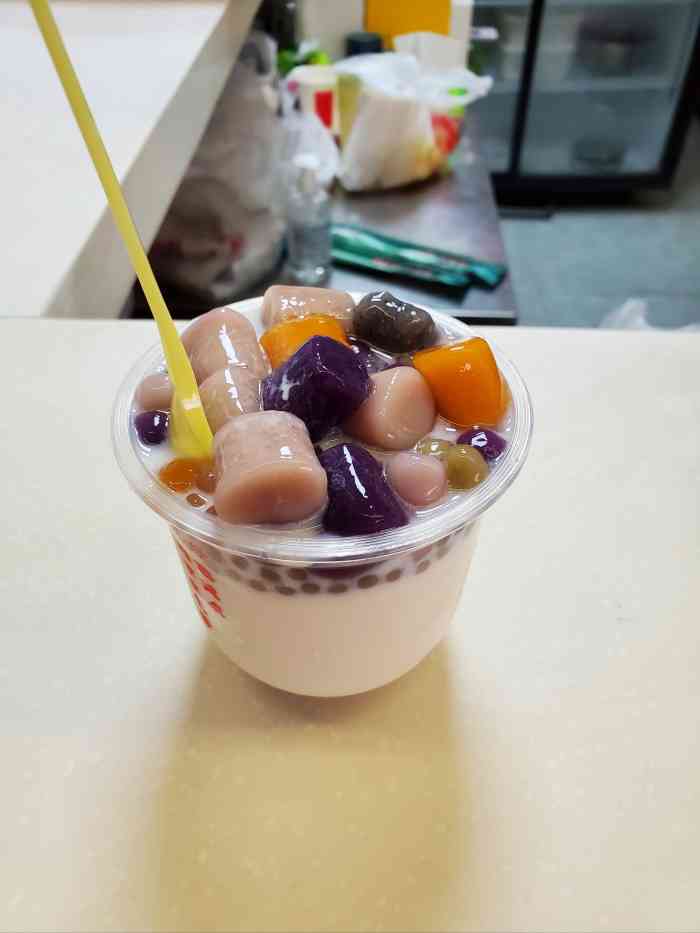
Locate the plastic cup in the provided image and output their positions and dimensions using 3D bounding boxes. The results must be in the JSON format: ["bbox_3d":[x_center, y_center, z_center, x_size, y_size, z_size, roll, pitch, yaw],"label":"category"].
[{"bbox_3d":[-0.007,0.012,0.230,0.117,0.089,0.117,0,45,0],"label":"plastic cup"}]

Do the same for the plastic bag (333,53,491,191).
[{"bbox_3d":[0.110,-0.617,1.254,0.255,0.190,0.190,-13,46,-13],"label":"plastic bag"}]

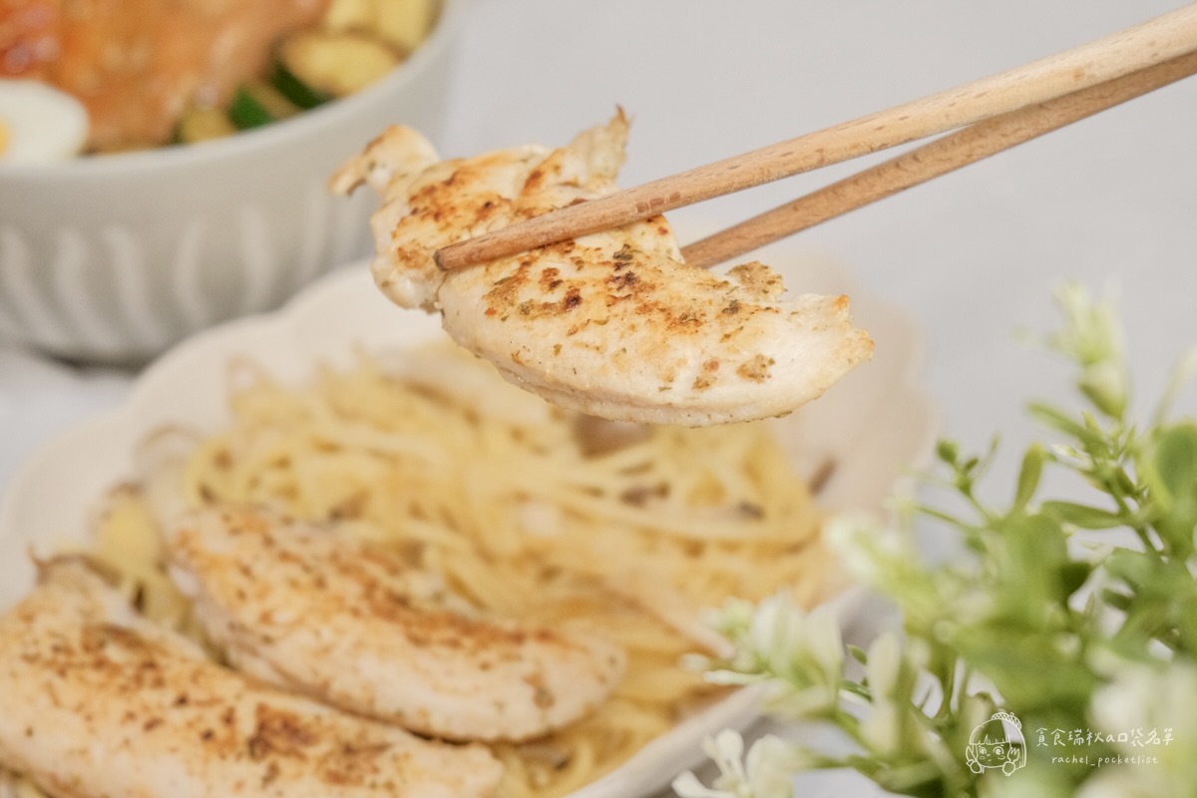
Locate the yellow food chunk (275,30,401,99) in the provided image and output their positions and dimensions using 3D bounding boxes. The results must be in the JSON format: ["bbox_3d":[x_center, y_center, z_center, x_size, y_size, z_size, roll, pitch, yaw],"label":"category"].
[{"bbox_3d":[-0.066,-0.086,0.630,0.034,0.011,0.033,0,38,0],"label":"yellow food chunk"}]

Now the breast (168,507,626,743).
[{"bbox_3d":[-0.043,0.047,0.500,0.107,0.024,0.042,21,43,24],"label":"breast"}]

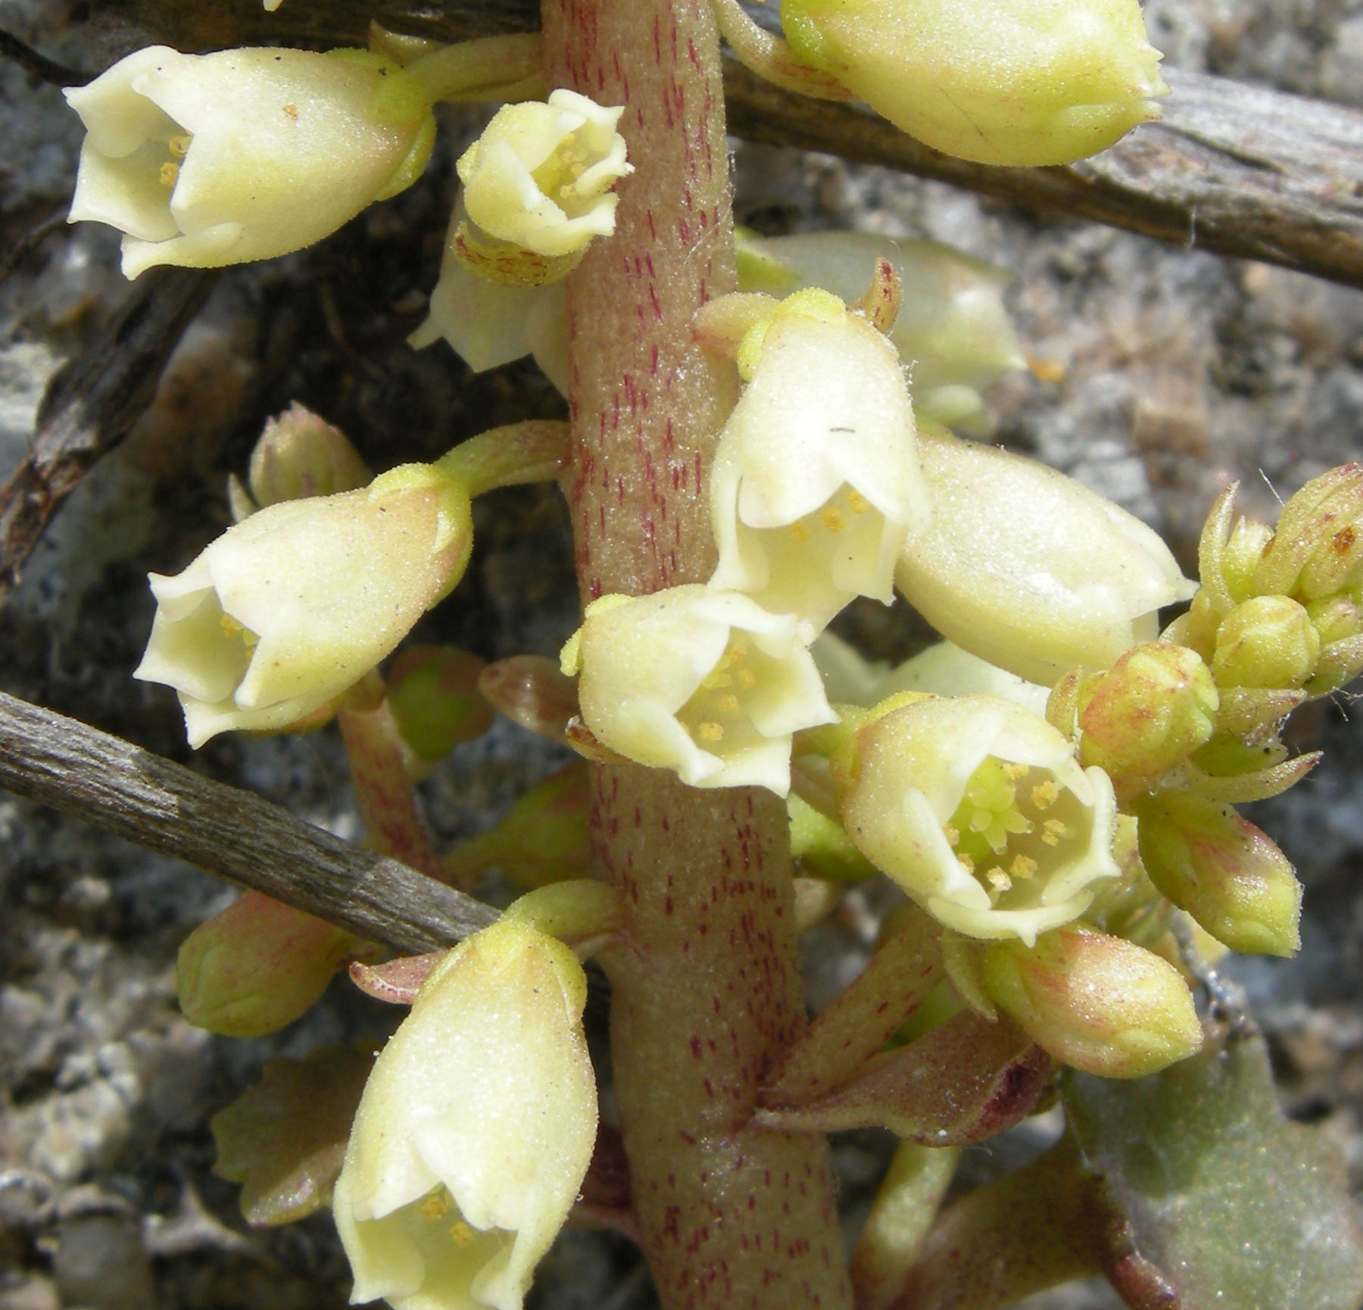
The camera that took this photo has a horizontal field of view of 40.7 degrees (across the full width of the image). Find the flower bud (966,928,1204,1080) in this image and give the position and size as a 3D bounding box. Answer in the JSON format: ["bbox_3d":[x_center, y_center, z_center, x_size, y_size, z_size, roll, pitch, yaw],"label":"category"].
[{"bbox_3d":[0.010,0.008,0.045,0.006,0.003,0.003,23,28,18],"label":"flower bud"}]

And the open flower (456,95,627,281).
[{"bbox_3d":[-0.004,-0.011,0.043,0.004,0.004,0.005,-13,4,-29],"label":"open flower"}]

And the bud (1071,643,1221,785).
[{"bbox_3d":[0.011,0.001,0.043,0.003,0.003,0.004,-18,-9,-44],"label":"bud"}]

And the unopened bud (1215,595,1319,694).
[{"bbox_3d":[0.014,0.000,0.044,0.002,0.002,0.003,-16,-4,-41],"label":"unopened bud"}]

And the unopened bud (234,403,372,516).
[{"bbox_3d":[-0.010,-0.005,0.050,0.004,0.004,0.004,-1,16,42],"label":"unopened bud"}]

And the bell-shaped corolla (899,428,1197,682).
[{"bbox_3d":[0.008,-0.003,0.046,0.008,0.005,0.005,26,13,-7],"label":"bell-shaped corolla"}]

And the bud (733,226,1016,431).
[{"bbox_3d":[0.005,-0.009,0.051,0.008,0.004,0.004,15,9,-18],"label":"bud"}]

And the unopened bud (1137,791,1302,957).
[{"bbox_3d":[0.013,0.005,0.043,0.005,0.003,0.003,47,34,15],"label":"unopened bud"}]

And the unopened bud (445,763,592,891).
[{"bbox_3d":[-0.003,0.005,0.051,0.005,0.003,0.003,-28,21,6],"label":"unopened bud"}]

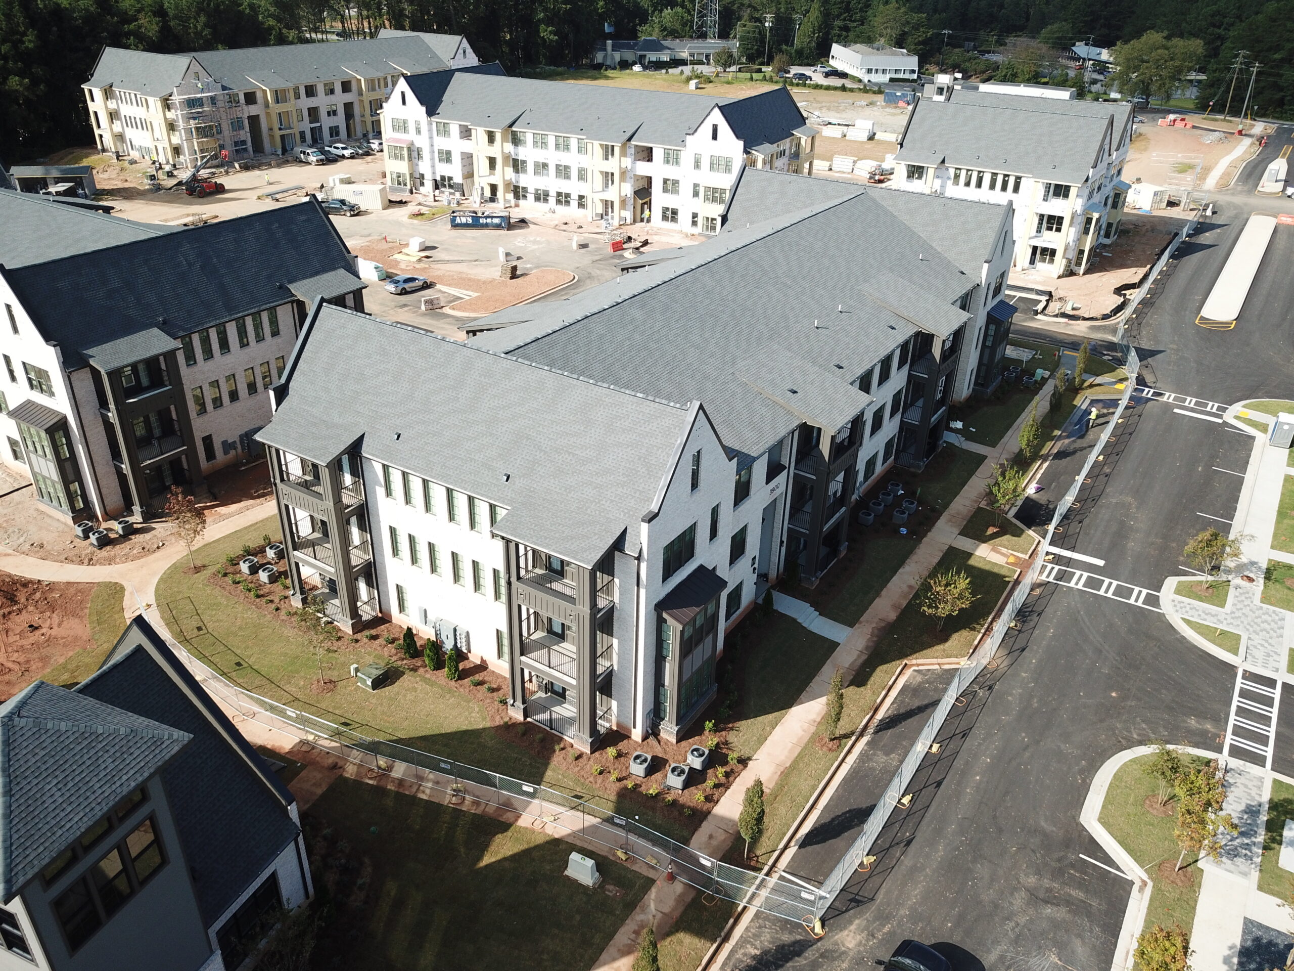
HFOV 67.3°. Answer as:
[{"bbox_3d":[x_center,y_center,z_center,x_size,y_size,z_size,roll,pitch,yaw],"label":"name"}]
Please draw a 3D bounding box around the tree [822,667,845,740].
[{"bbox_3d":[7.990,9.305,41.099,0.780,3.970,0.780,19,33,28],"label":"tree"}]

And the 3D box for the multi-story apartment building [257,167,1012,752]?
[{"bbox_3d":[4.999,-8.378,61.912,24.295,14.791,55.153,19,33,28],"label":"multi-story apartment building"}]

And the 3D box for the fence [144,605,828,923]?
[{"bbox_3d":[-9.511,11.002,39.263,33.603,1.860,2.200,15,31,23],"label":"fence"}]

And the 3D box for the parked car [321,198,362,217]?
[{"bbox_3d":[-38.515,-34.550,120.616,5.800,1.900,2.000,5,28,7],"label":"parked car"}]

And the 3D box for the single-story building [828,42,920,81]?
[{"bbox_3d":[62.666,-117.394,269.807,16.947,6.200,37.268,-1,29,-5],"label":"single-story building"}]

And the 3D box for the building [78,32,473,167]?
[{"bbox_3d":[-57.883,-68.880,168.257,25.000,14.900,69.700,17,32,26],"label":"building"}]

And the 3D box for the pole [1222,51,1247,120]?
[{"bbox_3d":[114.407,-77.851,189.448,3.000,12.400,0.500,3,28,2],"label":"pole"}]

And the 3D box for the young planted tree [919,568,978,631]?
[{"bbox_3d":[14.970,5.738,48.595,2.700,3.700,2.700,18,32,28],"label":"young planted tree"}]

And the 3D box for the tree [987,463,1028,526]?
[{"bbox_3d":[21.291,0.660,57.187,2.350,4.200,2.350,18,32,28],"label":"tree"}]

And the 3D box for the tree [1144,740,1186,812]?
[{"bbox_3d":[20.499,11.732,38.845,1.900,3.000,1.900,18,32,28],"label":"tree"}]

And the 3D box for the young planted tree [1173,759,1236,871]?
[{"bbox_3d":[19.954,12.298,35.268,2.150,4.950,2.150,19,33,28],"label":"young planted tree"}]

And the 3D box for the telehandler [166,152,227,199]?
[{"bbox_3d":[-58.808,-41.067,128.449,2.500,5.100,7.300,13,30,20],"label":"telehandler"}]

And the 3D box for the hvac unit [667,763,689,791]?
[{"bbox_3d":[1.269,11.905,39.643,0.680,0.590,0.690,11,30,16],"label":"hvac unit"}]

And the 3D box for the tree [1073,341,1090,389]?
[{"bbox_3d":[34.626,-9.473,76.819,0.950,3.900,0.950,19,33,28],"label":"tree"}]

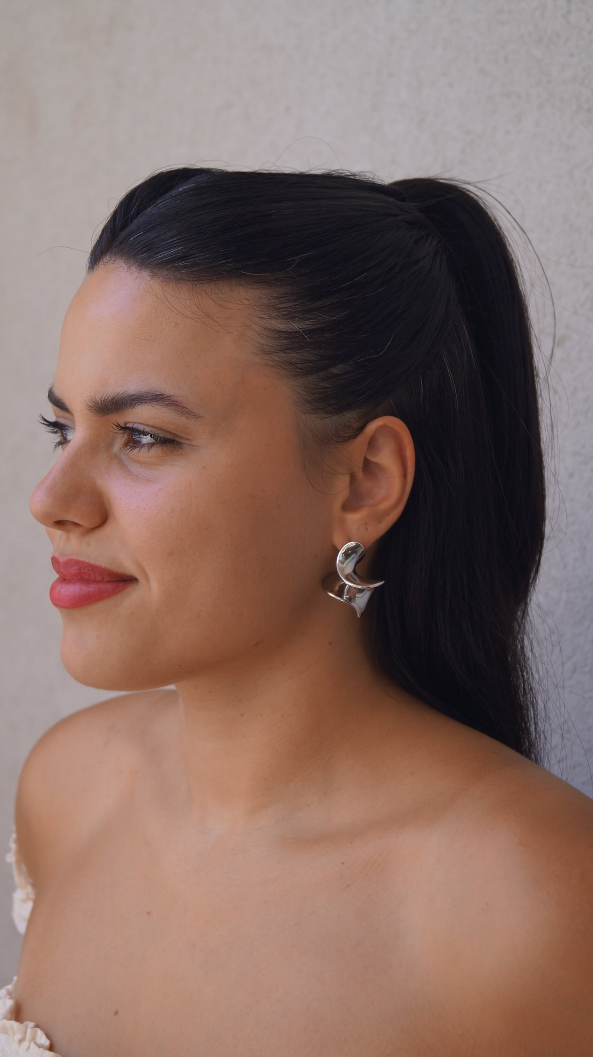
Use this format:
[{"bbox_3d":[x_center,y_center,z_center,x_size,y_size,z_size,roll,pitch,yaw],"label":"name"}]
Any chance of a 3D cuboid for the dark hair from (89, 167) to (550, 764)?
[{"bbox_3d":[0.010,-0.012,0.745,0.235,0.315,0.165,0,0,-31],"label":"dark hair"}]

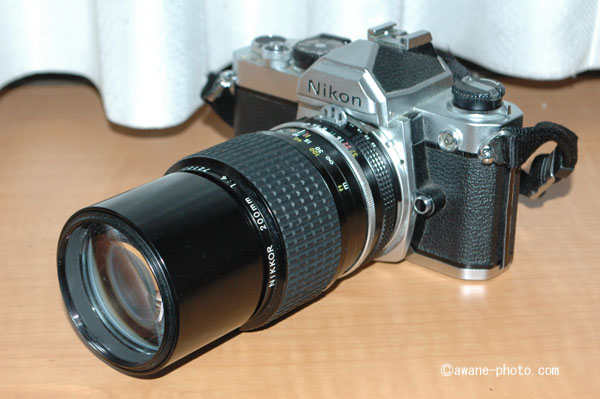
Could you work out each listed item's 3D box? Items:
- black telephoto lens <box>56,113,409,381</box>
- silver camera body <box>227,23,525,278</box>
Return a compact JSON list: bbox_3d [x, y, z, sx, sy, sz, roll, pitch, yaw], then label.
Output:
[{"bbox_3d":[-0.022,0.014,0.510,0.066,0.066,0.124,19,30,36],"label":"black telephoto lens"},{"bbox_3d":[0.025,-0.026,0.575,0.142,0.090,0.056,19,30,36],"label":"silver camera body"}]

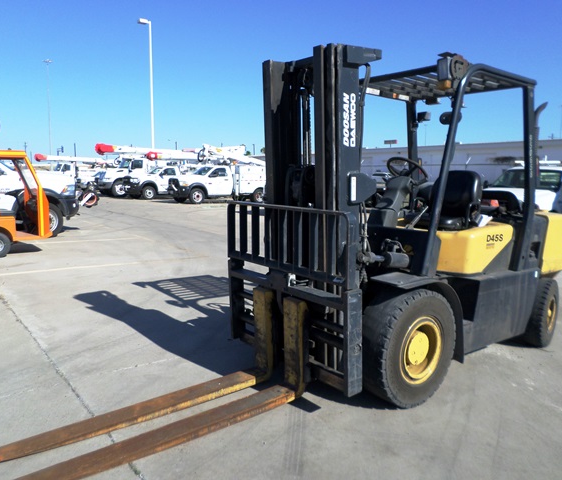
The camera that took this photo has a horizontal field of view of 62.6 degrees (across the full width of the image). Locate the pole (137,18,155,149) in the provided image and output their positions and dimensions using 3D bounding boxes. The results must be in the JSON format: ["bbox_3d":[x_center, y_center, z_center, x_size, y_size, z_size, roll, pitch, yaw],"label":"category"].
[{"bbox_3d":[-9.981,-9.683,34.224,1.050,12.560,0.350,-2,8,-17],"label":"pole"}]

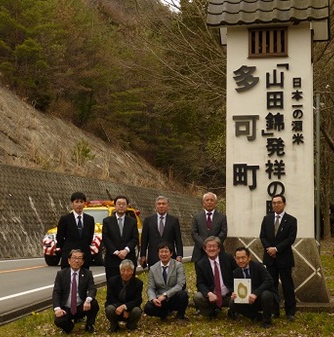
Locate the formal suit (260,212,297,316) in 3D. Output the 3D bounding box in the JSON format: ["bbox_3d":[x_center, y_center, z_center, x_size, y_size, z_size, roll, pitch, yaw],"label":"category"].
[{"bbox_3d":[1.495,1.287,10.450,0.490,1.390,0.310,0,-3,10],"label":"formal suit"}]

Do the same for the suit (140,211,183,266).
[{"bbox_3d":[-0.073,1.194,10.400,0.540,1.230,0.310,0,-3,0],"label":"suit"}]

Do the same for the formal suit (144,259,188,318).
[{"bbox_3d":[-0.006,1.474,9.700,0.530,0.750,0.660,0,-3,7],"label":"formal suit"}]

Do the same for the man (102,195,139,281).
[{"bbox_3d":[-0.614,1.176,10.300,0.480,1.660,0.330,0,-3,-3],"label":"man"}]

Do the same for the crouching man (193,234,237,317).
[{"bbox_3d":[0.615,1.385,10.100,0.560,1.020,0.730,0,-3,-3],"label":"crouching man"}]

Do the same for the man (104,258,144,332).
[{"bbox_3d":[-0.530,1.526,9.500,0.460,0.890,0.700,0,-3,-2],"label":"man"}]

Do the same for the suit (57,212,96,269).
[{"bbox_3d":[-1.232,1.293,10.500,0.510,1.380,0.300,0,-3,-8],"label":"suit"}]

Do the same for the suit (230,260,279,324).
[{"bbox_3d":[1.089,1.518,9.700,0.560,0.800,0.700,-1,-3,17],"label":"suit"}]

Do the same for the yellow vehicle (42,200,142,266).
[{"bbox_3d":[-2.117,1.949,23.967,1.780,1.900,4.450,-1,-3,15],"label":"yellow vehicle"}]

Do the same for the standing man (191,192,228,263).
[{"bbox_3d":[0.591,1.183,10.850,0.510,1.700,0.310,0,-3,4],"label":"standing man"}]

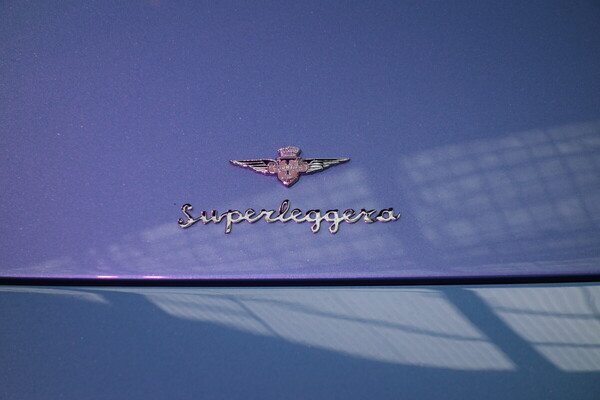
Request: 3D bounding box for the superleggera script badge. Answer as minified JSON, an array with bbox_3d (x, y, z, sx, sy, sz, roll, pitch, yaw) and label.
[{"bbox_3d":[-0.008,0.013,1.250,0.166,0.006,0.028,0,53,0],"label":"superleggera script badge"}]

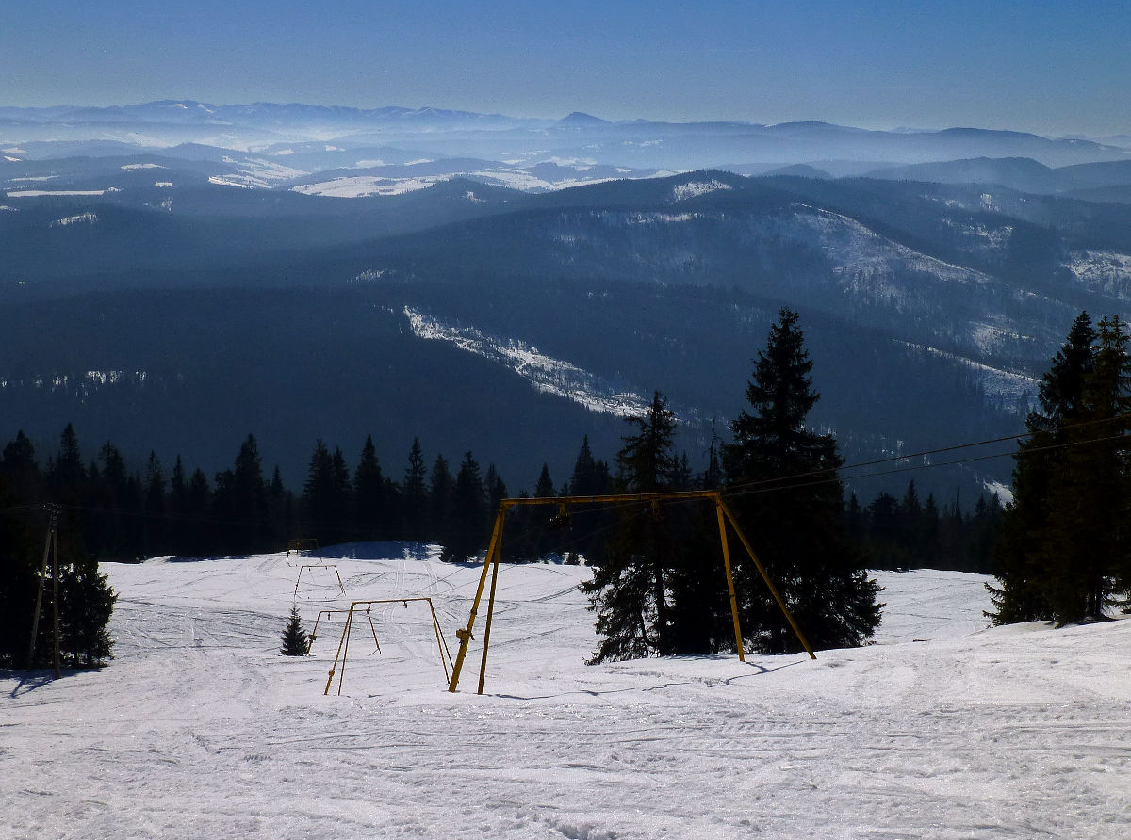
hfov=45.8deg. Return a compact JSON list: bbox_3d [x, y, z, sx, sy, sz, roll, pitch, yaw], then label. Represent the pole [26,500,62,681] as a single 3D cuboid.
[{"bbox_3d":[-24.101,7.896,62.000,1.650,8.600,1.200,2,13,0],"label":"pole"}]

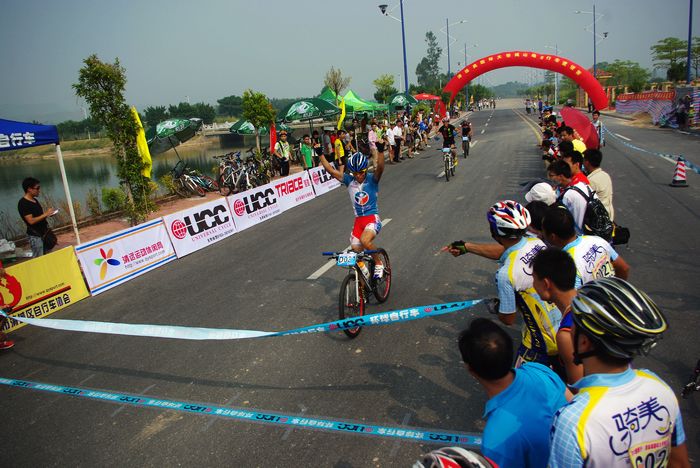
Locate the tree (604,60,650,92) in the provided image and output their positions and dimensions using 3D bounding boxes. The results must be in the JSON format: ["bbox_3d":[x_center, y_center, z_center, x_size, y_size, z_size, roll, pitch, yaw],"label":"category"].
[{"bbox_3d":[31.199,-16.915,59.286,4.900,5.090,4.800,-5,13,0],"label":"tree"}]

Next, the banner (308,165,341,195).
[{"bbox_3d":[-0.717,-1.718,15.937,0.180,0.770,1.918,1,15,22],"label":"banner"}]

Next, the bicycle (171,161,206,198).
[{"bbox_3d":[-5.120,-1.675,16.865,1.600,0.980,0.550,6,17,40],"label":"bicycle"}]

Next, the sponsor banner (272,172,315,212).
[{"bbox_3d":[-1.436,-1.186,13.958,0.180,0.770,2.418,0,14,18],"label":"sponsor banner"}]

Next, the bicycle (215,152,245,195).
[{"bbox_3d":[-3.679,-1.769,16.218,0.600,1.020,1.660,0,14,18],"label":"bicycle"}]

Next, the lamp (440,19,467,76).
[{"bbox_3d":[11.950,-19.018,61.000,3.500,11.300,0.500,-1,14,17],"label":"lamp"}]

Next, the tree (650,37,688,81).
[{"bbox_3d":[24.618,-12.246,40.563,3.200,5.700,3.200,0,14,21],"label":"tree"}]

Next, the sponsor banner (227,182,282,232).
[{"bbox_3d":[-2.202,-0.644,12.199,0.060,0.780,1.980,-13,9,23],"label":"sponsor banner"}]

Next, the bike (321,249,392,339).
[{"bbox_3d":[0.164,0.502,5.959,0.640,1.000,1.700,1,15,23],"label":"bike"}]

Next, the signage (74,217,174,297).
[{"bbox_3d":[-3.570,0.312,8.607,0.060,0.780,1.980,-13,9,23],"label":"signage"}]

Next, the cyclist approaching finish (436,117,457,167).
[{"bbox_3d":[3.096,-2.778,16.213,0.720,1.600,0.750,1,15,23],"label":"cyclist approaching finish"}]

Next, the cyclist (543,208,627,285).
[{"bbox_3d":[1.491,0.600,3.362,0.520,1.620,0.620,6,17,40],"label":"cyclist"}]

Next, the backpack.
[{"bbox_3d":[2.406,-0.201,5.150,0.240,0.500,0.320,-18,5,32],"label":"backpack"}]

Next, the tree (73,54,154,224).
[{"bbox_3d":[-4.639,-1.706,10.574,1.250,3.650,1.250,0,14,21],"label":"tree"}]

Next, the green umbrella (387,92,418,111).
[{"bbox_3d":[3.460,-7.484,33.944,2.100,2.950,2.100,-1,14,17],"label":"green umbrella"}]

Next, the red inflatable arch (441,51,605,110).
[{"bbox_3d":[19.041,-16.996,59.548,18.684,7.023,1.700,0,14,19],"label":"red inflatable arch"}]

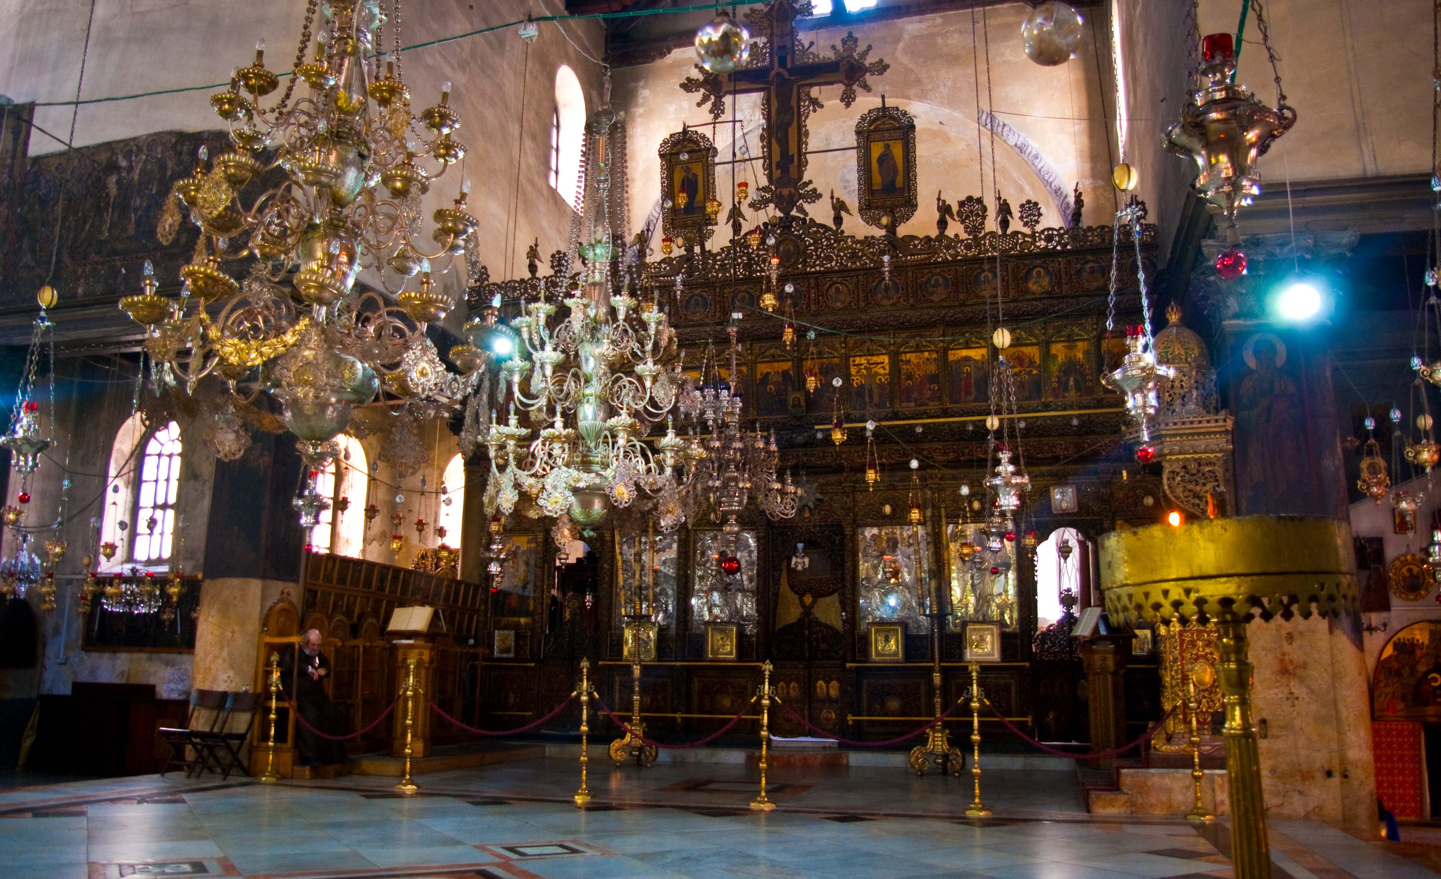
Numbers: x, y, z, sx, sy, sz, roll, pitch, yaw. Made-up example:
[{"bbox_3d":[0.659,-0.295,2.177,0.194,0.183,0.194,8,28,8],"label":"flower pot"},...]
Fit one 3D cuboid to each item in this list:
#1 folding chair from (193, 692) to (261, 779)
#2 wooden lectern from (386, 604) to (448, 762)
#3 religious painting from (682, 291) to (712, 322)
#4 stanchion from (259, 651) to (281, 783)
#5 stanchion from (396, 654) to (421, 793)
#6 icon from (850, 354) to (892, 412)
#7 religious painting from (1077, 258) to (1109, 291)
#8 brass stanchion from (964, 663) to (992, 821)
[{"bbox_3d":[-4.882,2.913,10.725,0.430,0.820,0.500,-1,-12,7],"label":"folding chair"},{"bbox_3d":[-3.427,2.723,12.260,0.520,1.663,0.480,-3,-12,15],"label":"wooden lectern"},{"bbox_3d":[-0.319,-1.800,14.608,0.385,0.385,0.050,-3,-13,16],"label":"religious painting"},{"bbox_3d":[-4.204,2.592,10.152,0.200,1.193,0.200,-3,-13,16],"label":"stanchion"},{"bbox_3d":[-2.909,2.661,10.200,0.220,1.220,0.220,-2,-11,14],"label":"stanchion"},{"bbox_3d":[1.847,-0.697,13.337,0.503,0.699,0.040,-2,-11,14],"label":"icon"},{"bbox_3d":[4.735,-2.098,13.774,0.380,0.420,0.050,-3,-12,15],"label":"religious painting"},{"bbox_3d":[2.129,2.470,8.959,0.210,1.250,0.210,-3,-12,15],"label":"brass stanchion"}]

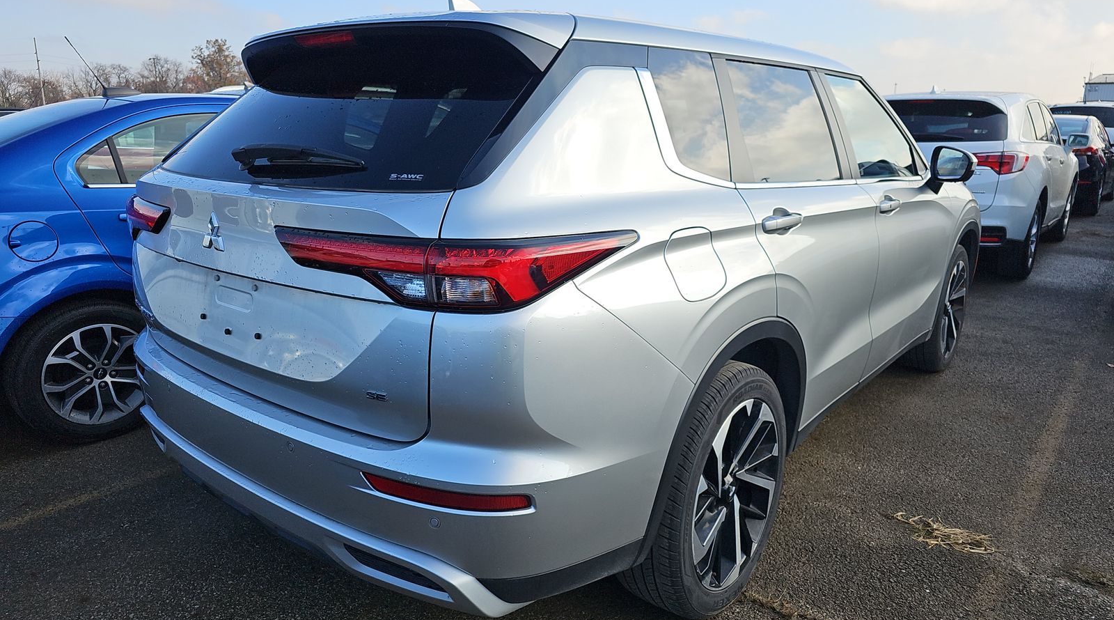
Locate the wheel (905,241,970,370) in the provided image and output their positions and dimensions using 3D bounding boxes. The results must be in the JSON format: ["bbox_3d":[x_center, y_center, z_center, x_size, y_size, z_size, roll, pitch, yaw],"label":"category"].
[{"bbox_3d":[2.138,-0.022,4.209,0.250,0.737,0.737,12,18,38],"label":"wheel"}]

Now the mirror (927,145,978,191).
[{"bbox_3d":[1.771,-0.621,3.296,0.205,0.225,0.180,11,18,38],"label":"mirror"}]

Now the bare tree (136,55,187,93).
[{"bbox_3d":[-39.962,-21.602,76.038,5.500,8.640,5.500,-8,16,-28],"label":"bare tree"}]

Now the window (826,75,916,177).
[{"bbox_3d":[1.256,-0.710,2.900,0.060,0.410,0.860,-18,0,41],"label":"window"}]

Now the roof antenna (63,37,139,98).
[{"bbox_3d":[-2.373,-1.263,3.882,0.072,0.293,0.325,10,17,38],"label":"roof antenna"}]

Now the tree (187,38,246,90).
[{"bbox_3d":[-34.313,-22.507,76.229,6.500,10.220,6.500,-7,15,-24],"label":"tree"}]

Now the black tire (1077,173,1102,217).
[{"bbox_3d":[7.892,-1.700,10.950,0.225,0.655,0.655,11,18,38],"label":"black tire"}]

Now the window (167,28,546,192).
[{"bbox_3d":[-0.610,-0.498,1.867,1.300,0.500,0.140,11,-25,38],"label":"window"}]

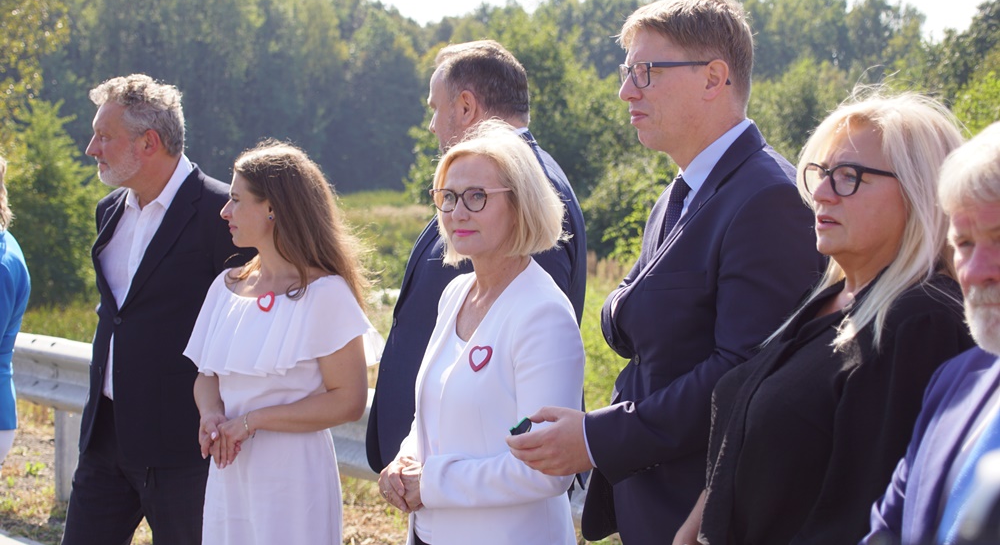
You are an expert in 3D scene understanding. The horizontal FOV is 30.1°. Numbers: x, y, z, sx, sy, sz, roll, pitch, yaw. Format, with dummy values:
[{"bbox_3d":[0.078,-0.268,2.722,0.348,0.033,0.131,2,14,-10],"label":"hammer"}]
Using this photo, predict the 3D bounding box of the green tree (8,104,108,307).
[{"bbox_3d":[-6.300,-1.000,26.500,1.600,2.950,1.600,-1,3,-13],"label":"green tree"}]

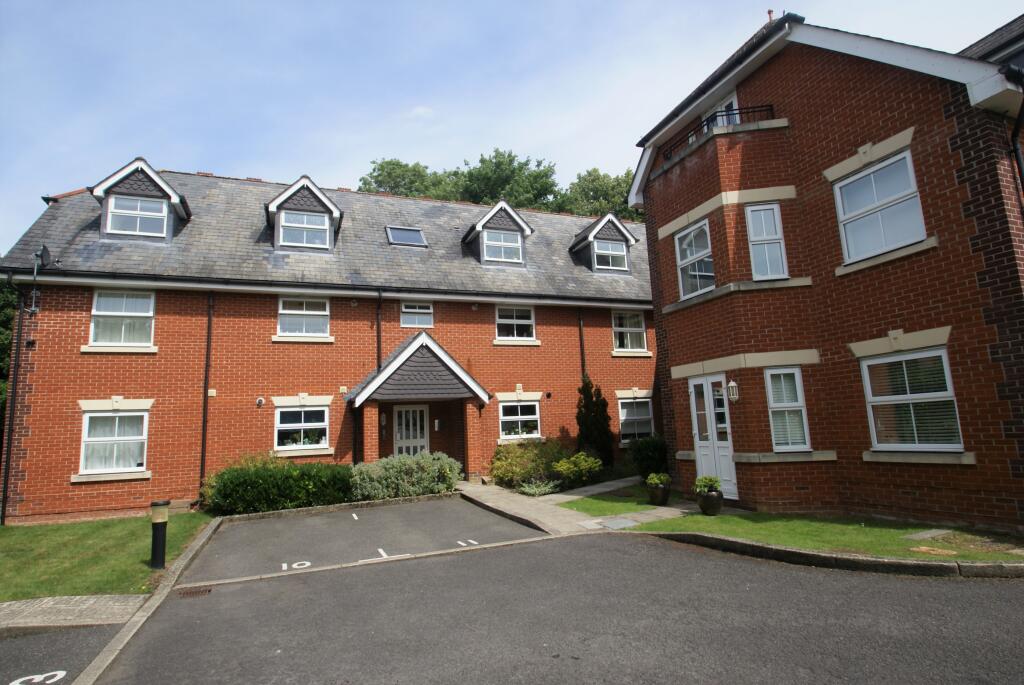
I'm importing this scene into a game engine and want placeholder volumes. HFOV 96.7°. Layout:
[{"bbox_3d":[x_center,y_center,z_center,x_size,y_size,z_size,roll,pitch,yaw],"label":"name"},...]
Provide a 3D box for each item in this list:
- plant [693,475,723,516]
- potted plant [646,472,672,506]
[{"bbox_3d":[3.071,2.383,7.135,0.426,0.584,0.426,-5,-9,22],"label":"plant"},{"bbox_3d":[2.558,2.542,7.911,0.410,0.522,0.410,-4,-8,17],"label":"potted plant"}]

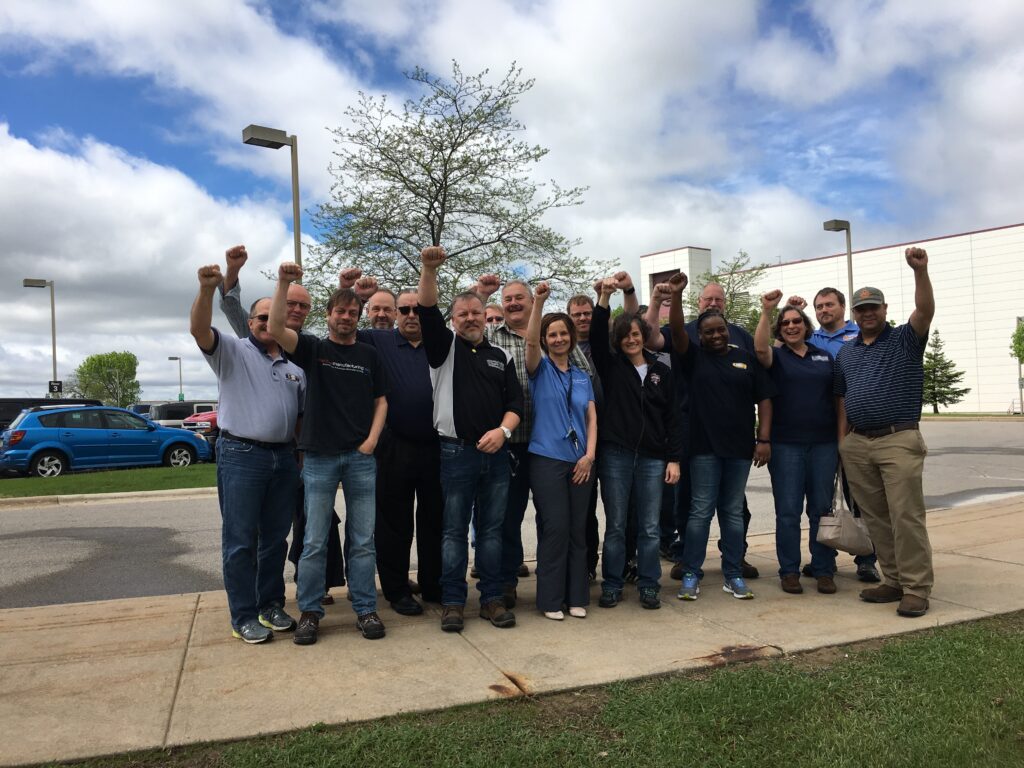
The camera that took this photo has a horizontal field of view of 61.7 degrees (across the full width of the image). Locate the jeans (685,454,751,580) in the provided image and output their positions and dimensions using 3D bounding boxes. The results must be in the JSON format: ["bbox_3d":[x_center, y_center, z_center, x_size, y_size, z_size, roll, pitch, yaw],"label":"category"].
[{"bbox_3d":[1.223,0.745,5.140,0.370,0.840,0.310,-2,-1,3],"label":"jeans"}]

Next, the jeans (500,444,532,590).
[{"bbox_3d":[-0.074,0.764,5.060,0.390,0.880,0.310,-2,-1,-6],"label":"jeans"}]

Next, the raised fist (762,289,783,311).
[{"bbox_3d":[1.451,-0.471,4.780,0.105,0.108,0.090,8,9,8],"label":"raised fist"}]

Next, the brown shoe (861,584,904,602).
[{"bbox_3d":[2.063,1.157,4.771,0.290,0.100,0.110,-2,-1,-13],"label":"brown shoe"}]

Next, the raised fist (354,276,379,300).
[{"bbox_3d":[-0.790,-0.521,4.660,0.115,0.120,0.100,-2,-1,-12],"label":"raised fist"}]

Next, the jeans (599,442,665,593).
[{"bbox_3d":[0.694,0.755,5.030,0.370,0.900,0.290,-2,-1,6],"label":"jeans"}]

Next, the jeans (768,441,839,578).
[{"bbox_3d":[1.757,0.738,5.170,0.410,0.870,0.300,-3,-1,16],"label":"jeans"}]

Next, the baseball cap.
[{"bbox_3d":[1.861,-0.450,4.490,0.175,0.130,0.250,-3,-1,38],"label":"baseball cap"}]

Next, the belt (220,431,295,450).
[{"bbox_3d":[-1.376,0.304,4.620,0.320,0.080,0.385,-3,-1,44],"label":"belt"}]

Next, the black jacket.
[{"bbox_3d":[0.711,0.001,5.000,0.510,0.900,0.330,-2,-1,6],"label":"black jacket"}]

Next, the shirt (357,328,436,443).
[{"bbox_3d":[-0.623,0.013,4.880,0.570,0.670,0.330,-2,-1,-14],"label":"shirt"}]

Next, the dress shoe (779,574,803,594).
[{"bbox_3d":[1.649,1.165,5.112,0.105,0.110,0.270,-2,-1,10],"label":"dress shoe"}]

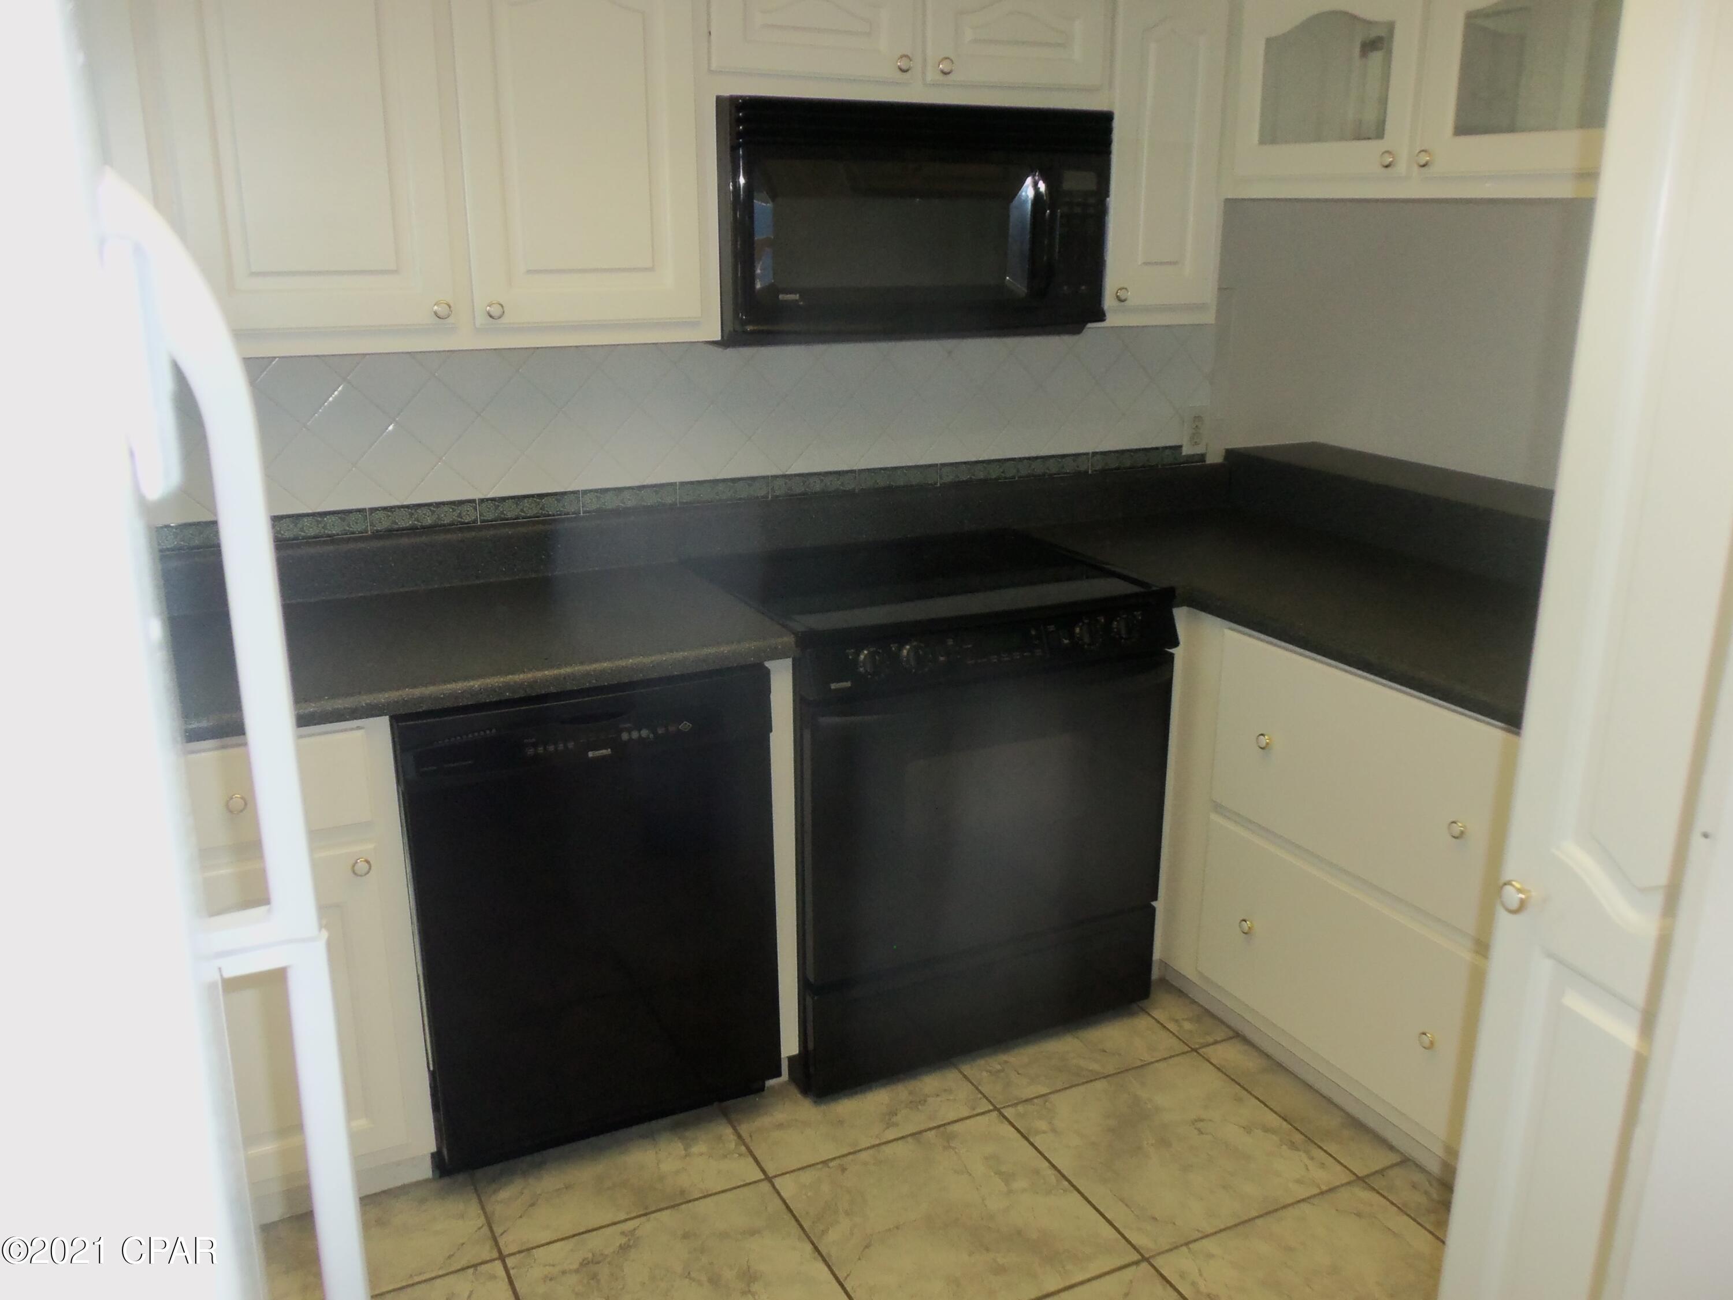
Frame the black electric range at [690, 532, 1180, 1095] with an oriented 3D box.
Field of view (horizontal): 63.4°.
[{"bbox_3d":[0.108,0.286,2.845,0.762,0.905,0.640,-8,18,-25],"label":"black electric range"}]

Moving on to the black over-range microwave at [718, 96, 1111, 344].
[{"bbox_3d":[0.038,-0.805,2.677,0.758,0.404,0.410,-8,18,-25],"label":"black over-range microwave"}]

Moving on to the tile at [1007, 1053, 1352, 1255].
[{"bbox_3d":[0.543,0.881,2.490,0.447,0.010,0.447,-8,18,-25],"label":"tile"}]

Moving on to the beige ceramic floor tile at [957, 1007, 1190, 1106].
[{"bbox_3d":[0.345,0.771,2.881,0.447,0.010,0.440,-8,18,-25],"label":"beige ceramic floor tile"}]

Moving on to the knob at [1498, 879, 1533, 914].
[{"bbox_3d":[0.594,0.225,1.280,0.027,0.030,0.030,-6,17,-19],"label":"knob"}]

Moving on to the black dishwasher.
[{"bbox_3d":[-0.554,0.405,2.565,0.605,0.852,0.600,-8,18,-25],"label":"black dishwasher"}]

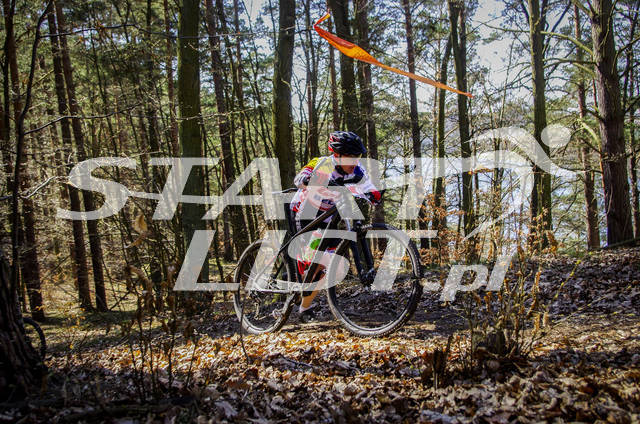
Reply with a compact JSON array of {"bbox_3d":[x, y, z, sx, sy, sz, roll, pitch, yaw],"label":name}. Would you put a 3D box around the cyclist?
[{"bbox_3d":[0.070,0.120,5.070,0.660,1.430,0.780,-1,0,-37],"label":"cyclist"}]

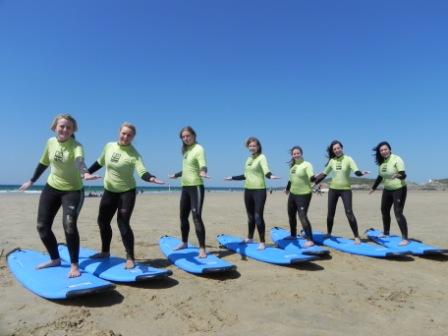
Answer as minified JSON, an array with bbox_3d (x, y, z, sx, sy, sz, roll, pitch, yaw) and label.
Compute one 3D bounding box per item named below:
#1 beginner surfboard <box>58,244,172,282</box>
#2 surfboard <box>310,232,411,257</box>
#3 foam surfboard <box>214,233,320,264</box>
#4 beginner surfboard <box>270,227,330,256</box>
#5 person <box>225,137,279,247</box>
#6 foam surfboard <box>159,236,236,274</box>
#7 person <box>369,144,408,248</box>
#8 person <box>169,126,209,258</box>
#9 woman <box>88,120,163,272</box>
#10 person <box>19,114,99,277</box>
[{"bbox_3d":[-1.352,1.058,3.743,2.350,0.200,0.540,-3,-4,41],"label":"beginner surfboard"},{"bbox_3d":[1.903,1.160,5.114,0.540,0.200,2.350,2,-4,-24],"label":"surfboard"},{"bbox_3d":[0.520,1.137,4.780,0.550,0.150,2.050,3,-4,-38],"label":"foam surfboard"},{"bbox_3d":[1.104,1.159,5.190,0.540,0.200,2.350,1,-3,-6],"label":"beginner surfboard"},{"bbox_3d":[0.429,0.331,5.067,0.880,1.630,0.560,-1,-4,31],"label":"person"},{"bbox_3d":[-0.411,1.093,4.235,0.540,0.200,2.350,2,-4,-26],"label":"foam surfboard"},{"bbox_3d":[2.719,0.371,5.567,0.680,1.630,0.720,4,-5,-44],"label":"person"},{"bbox_3d":[-0.471,0.271,4.378,0.780,1.650,0.500,-2,-4,37],"label":"person"},{"bbox_3d":[-1.102,0.297,3.809,0.900,1.580,0.580,0,-3,14],"label":"woman"},{"bbox_3d":[-1.611,0.229,3.446,0.860,1.610,0.630,1,-3,-2],"label":"person"}]

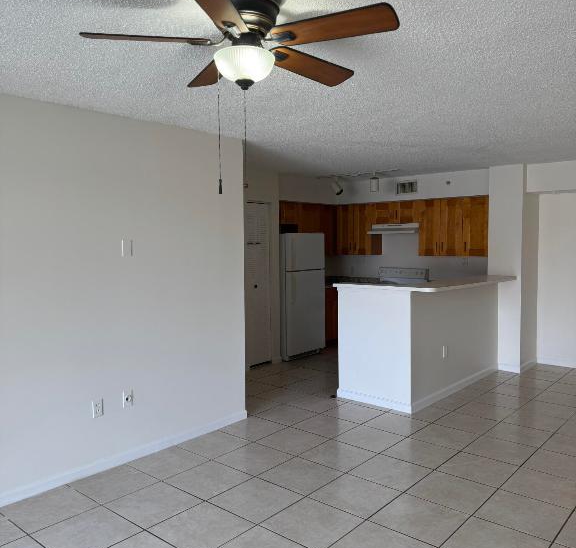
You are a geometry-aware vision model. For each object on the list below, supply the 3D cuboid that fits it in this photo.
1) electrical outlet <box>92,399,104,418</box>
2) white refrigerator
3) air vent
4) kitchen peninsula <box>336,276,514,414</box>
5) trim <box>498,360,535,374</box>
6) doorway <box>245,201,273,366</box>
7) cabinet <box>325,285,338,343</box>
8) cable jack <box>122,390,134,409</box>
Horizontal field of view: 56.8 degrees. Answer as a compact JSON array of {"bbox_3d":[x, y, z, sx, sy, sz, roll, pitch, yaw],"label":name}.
[{"bbox_3d":[-1.278,0.912,3.599,0.013,0.116,0.072,2,4,41],"label":"electrical outlet"},{"bbox_3d":[-0.032,0.280,7.388,0.760,1.654,0.804,2,4,41],"label":"white refrigerator"},{"bbox_3d":[1.638,-1.201,7.348,0.340,0.203,0.030,2,4,41],"label":"air vent"},{"bbox_3d":[1.549,0.619,5.705,1.032,1.129,2.233,2,4,41],"label":"kitchen peninsula"},{"bbox_3d":[2.834,1.081,6.540,0.271,0.090,0.757,2,4,41],"label":"trim"},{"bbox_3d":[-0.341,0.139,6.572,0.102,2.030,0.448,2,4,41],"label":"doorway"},{"bbox_3d":[0.402,0.628,8.023,0.600,0.880,0.571,2,4,41],"label":"cabinet"},{"bbox_3d":[-1.126,0.886,3.770,0.019,0.116,0.072,2,4,41],"label":"cable jack"}]

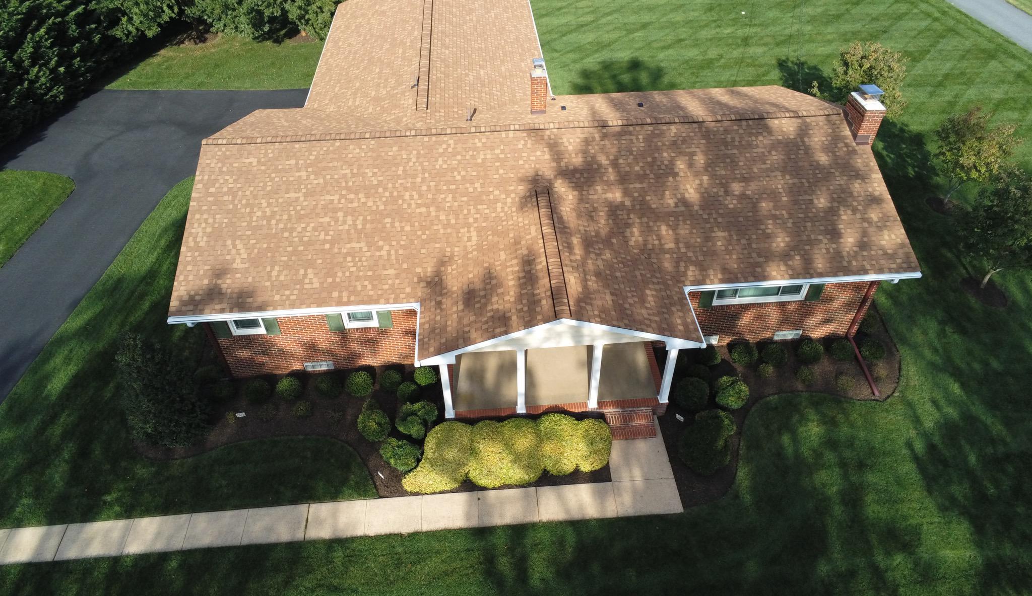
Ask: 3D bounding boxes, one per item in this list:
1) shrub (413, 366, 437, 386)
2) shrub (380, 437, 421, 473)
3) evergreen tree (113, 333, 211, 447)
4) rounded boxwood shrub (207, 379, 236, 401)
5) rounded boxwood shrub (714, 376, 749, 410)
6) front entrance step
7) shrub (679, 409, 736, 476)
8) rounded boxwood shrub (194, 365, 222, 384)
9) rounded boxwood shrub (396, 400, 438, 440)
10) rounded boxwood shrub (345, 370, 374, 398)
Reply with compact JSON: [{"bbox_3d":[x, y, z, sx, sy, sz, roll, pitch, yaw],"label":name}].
[{"bbox_3d":[-2.462,2.089,18.615,0.640,0.600,0.640,-4,44,-2],"label":"shrub"},{"bbox_3d":[-2.784,3.793,16.568,0.931,0.721,0.931,-3,44,-2],"label":"shrub"},{"bbox_3d":[-8.962,2.245,16.888,2.100,3.000,2.100,-4,44,-2],"label":"evergreen tree"},{"bbox_3d":[-7.885,2.457,18.354,0.740,0.620,0.740,-4,44,-2],"label":"rounded boxwood shrub"},{"bbox_3d":[5.574,2.445,17.716,0.867,0.807,0.867,-3,44,-2],"label":"rounded boxwood shrub"},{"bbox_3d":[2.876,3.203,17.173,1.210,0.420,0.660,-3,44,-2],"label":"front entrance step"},{"bbox_3d":[4.592,3.467,16.513,1.400,1.300,1.500,-4,44,-2],"label":"shrub"},{"bbox_3d":[-8.412,2.154,18.710,0.700,0.580,0.700,-4,44,-2],"label":"rounded boxwood shrub"},{"bbox_3d":[-2.474,3.059,17.192,1.042,0.912,1.042,-3,44,-2],"label":"rounded boxwood shrub"},{"bbox_3d":[-4.155,2.281,18.226,0.743,0.667,0.743,-3,44,-2],"label":"rounded boxwood shrub"}]

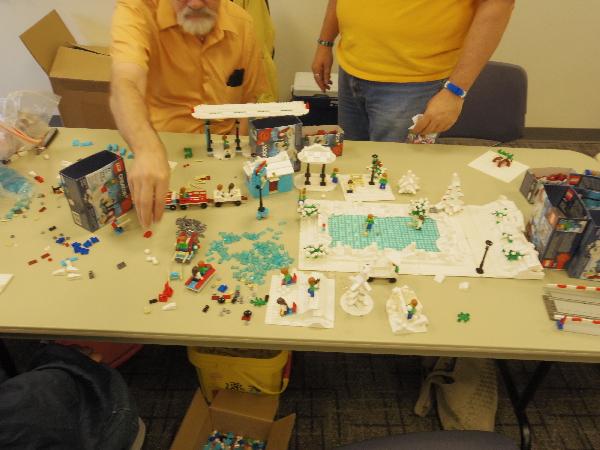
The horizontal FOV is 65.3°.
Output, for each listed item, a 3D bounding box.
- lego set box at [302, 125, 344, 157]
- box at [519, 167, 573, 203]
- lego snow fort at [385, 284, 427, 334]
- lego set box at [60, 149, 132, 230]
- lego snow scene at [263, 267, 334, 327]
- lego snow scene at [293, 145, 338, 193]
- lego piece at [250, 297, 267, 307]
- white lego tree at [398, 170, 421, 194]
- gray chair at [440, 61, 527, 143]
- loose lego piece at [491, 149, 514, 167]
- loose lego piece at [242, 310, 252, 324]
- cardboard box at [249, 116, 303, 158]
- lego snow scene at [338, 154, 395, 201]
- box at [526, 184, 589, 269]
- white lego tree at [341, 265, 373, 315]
[{"bbox_3d":[0.061,-0.240,1.345,0.115,0.070,0.056,-4,39,-8],"label":"lego set box"},{"bbox_3d":[0.657,-0.100,1.216,0.122,0.068,0.064,0,38,-3],"label":"box"},{"bbox_3d":[0.203,0.159,0.876,0.068,0.045,0.076,0,38,-3],"label":"lego snow fort"},{"bbox_3d":[-0.452,-0.075,1.056,0.057,0.140,0.116,25,44,25],"label":"lego set box"},{"bbox_3d":[0.005,0.124,0.896,0.130,0.060,0.130,4,39,1],"label":"lego snow scene"},{"bbox_3d":[0.046,-0.154,1.206,0.118,0.110,0.086,2,39,-1],"label":"lego snow scene"},{"bbox_3d":[-0.080,0.147,0.907,0.033,0.006,0.025,2,38,-1],"label":"lego piece"},{"bbox_3d":[0.284,-0.119,1.230,0.060,0.055,0.060,2,38,-1],"label":"white lego tree"},{"bbox_3d":[0.640,-0.161,1.875,0.490,0.830,0.540,5,38,3],"label":"gray chair"},{"bbox_3d":[0.582,-0.190,1.340,0.057,0.030,0.054,-25,46,-30],"label":"loose lego piece"},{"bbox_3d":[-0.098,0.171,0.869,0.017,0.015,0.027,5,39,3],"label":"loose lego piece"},{"bbox_3d":[-0.063,-0.206,1.240,0.118,0.141,0.056,-13,41,-18],"label":"cardboard box"},{"bbox_3d":[0.175,-0.130,1.202,0.128,0.086,0.126,-2,39,-6],"label":"lego snow scene"},{"bbox_3d":[0.557,0.004,1.018,0.062,0.140,0.122,5,38,4],"label":"box"},{"bbox_3d":[0.114,0.111,0.884,0.065,0.105,0.065,2,38,-1],"label":"white lego tree"}]

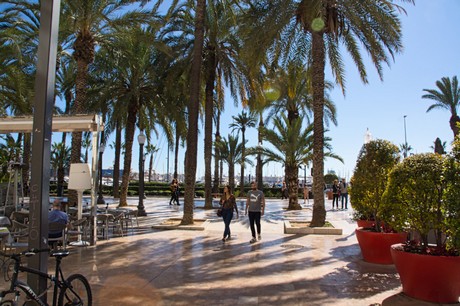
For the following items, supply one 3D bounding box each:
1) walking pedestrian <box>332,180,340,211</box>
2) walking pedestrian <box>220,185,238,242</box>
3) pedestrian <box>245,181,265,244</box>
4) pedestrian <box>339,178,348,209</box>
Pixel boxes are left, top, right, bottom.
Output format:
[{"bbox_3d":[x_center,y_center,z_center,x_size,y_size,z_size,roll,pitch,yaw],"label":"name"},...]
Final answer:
[{"bbox_3d":[6.124,2.395,19.858,0.460,1.680,0.360,0,-4,3],"label":"walking pedestrian"},{"bbox_3d":[-0.015,1.729,10.007,0.540,1.640,0.440,0,-4,7],"label":"walking pedestrian"},{"bbox_3d":[0.728,1.691,10.106,0.560,1.780,0.500,0,-4,5],"label":"pedestrian"},{"bbox_3d":[6.584,2.372,19.960,0.530,1.740,0.360,-1,-4,17],"label":"pedestrian"}]

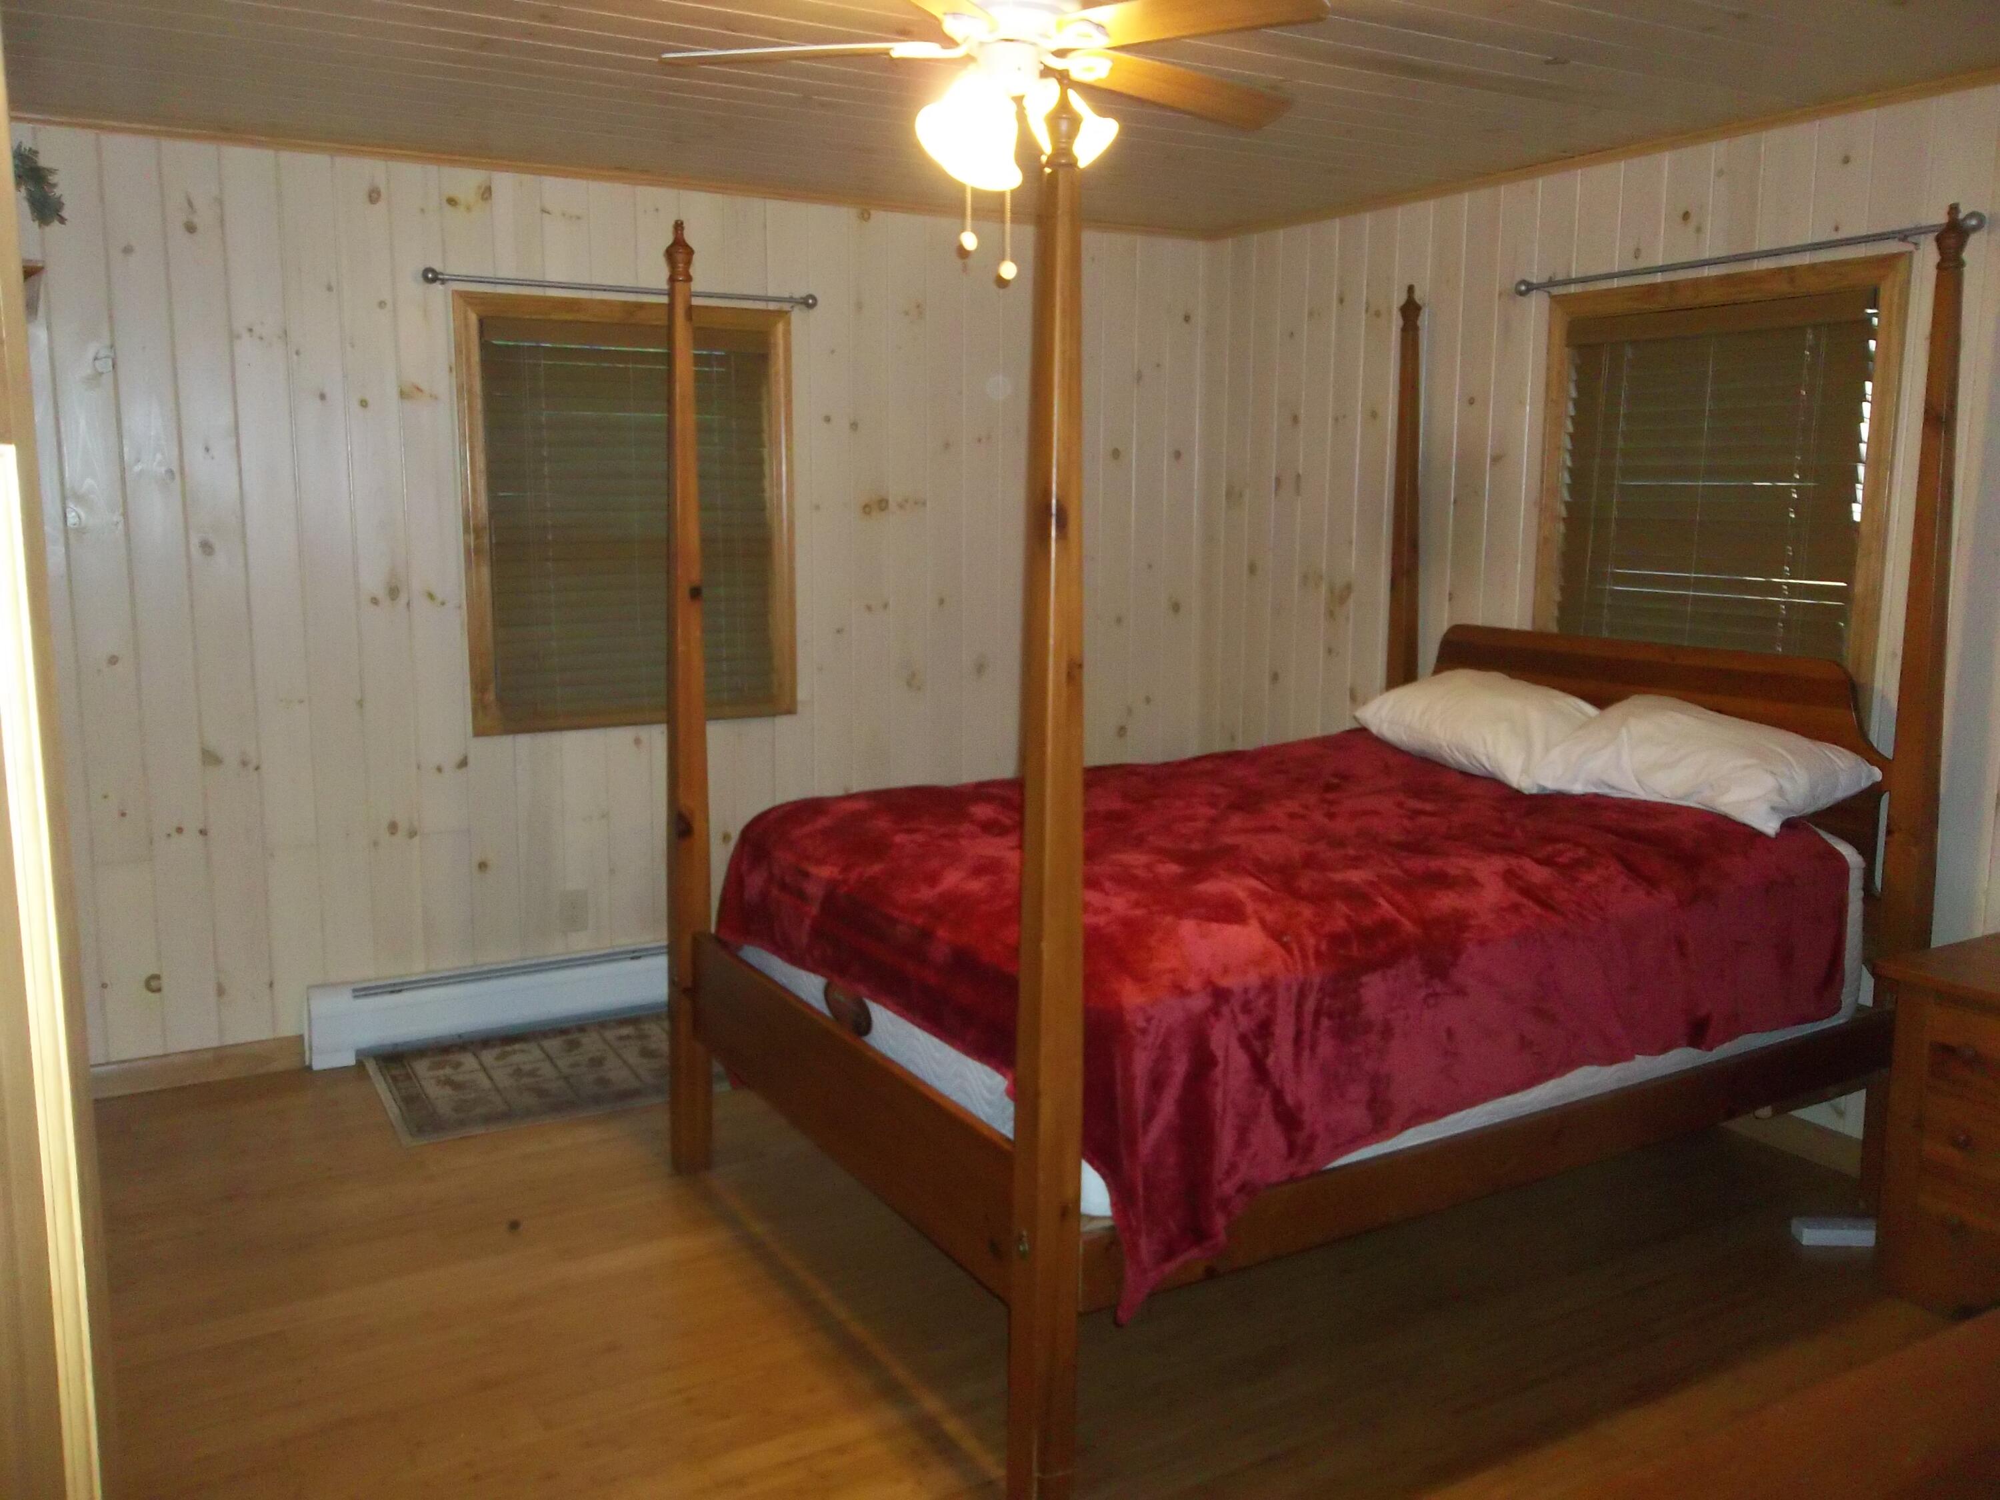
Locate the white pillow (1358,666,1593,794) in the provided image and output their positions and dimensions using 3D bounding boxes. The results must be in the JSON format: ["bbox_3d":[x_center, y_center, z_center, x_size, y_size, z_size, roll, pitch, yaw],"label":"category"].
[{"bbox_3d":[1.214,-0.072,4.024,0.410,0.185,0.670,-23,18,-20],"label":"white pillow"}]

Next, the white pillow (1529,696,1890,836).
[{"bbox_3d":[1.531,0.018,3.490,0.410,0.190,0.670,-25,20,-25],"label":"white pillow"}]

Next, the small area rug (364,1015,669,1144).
[{"bbox_3d":[-1.125,0.852,4.288,1.090,0.012,0.700,-5,11,-30],"label":"small area rug"}]

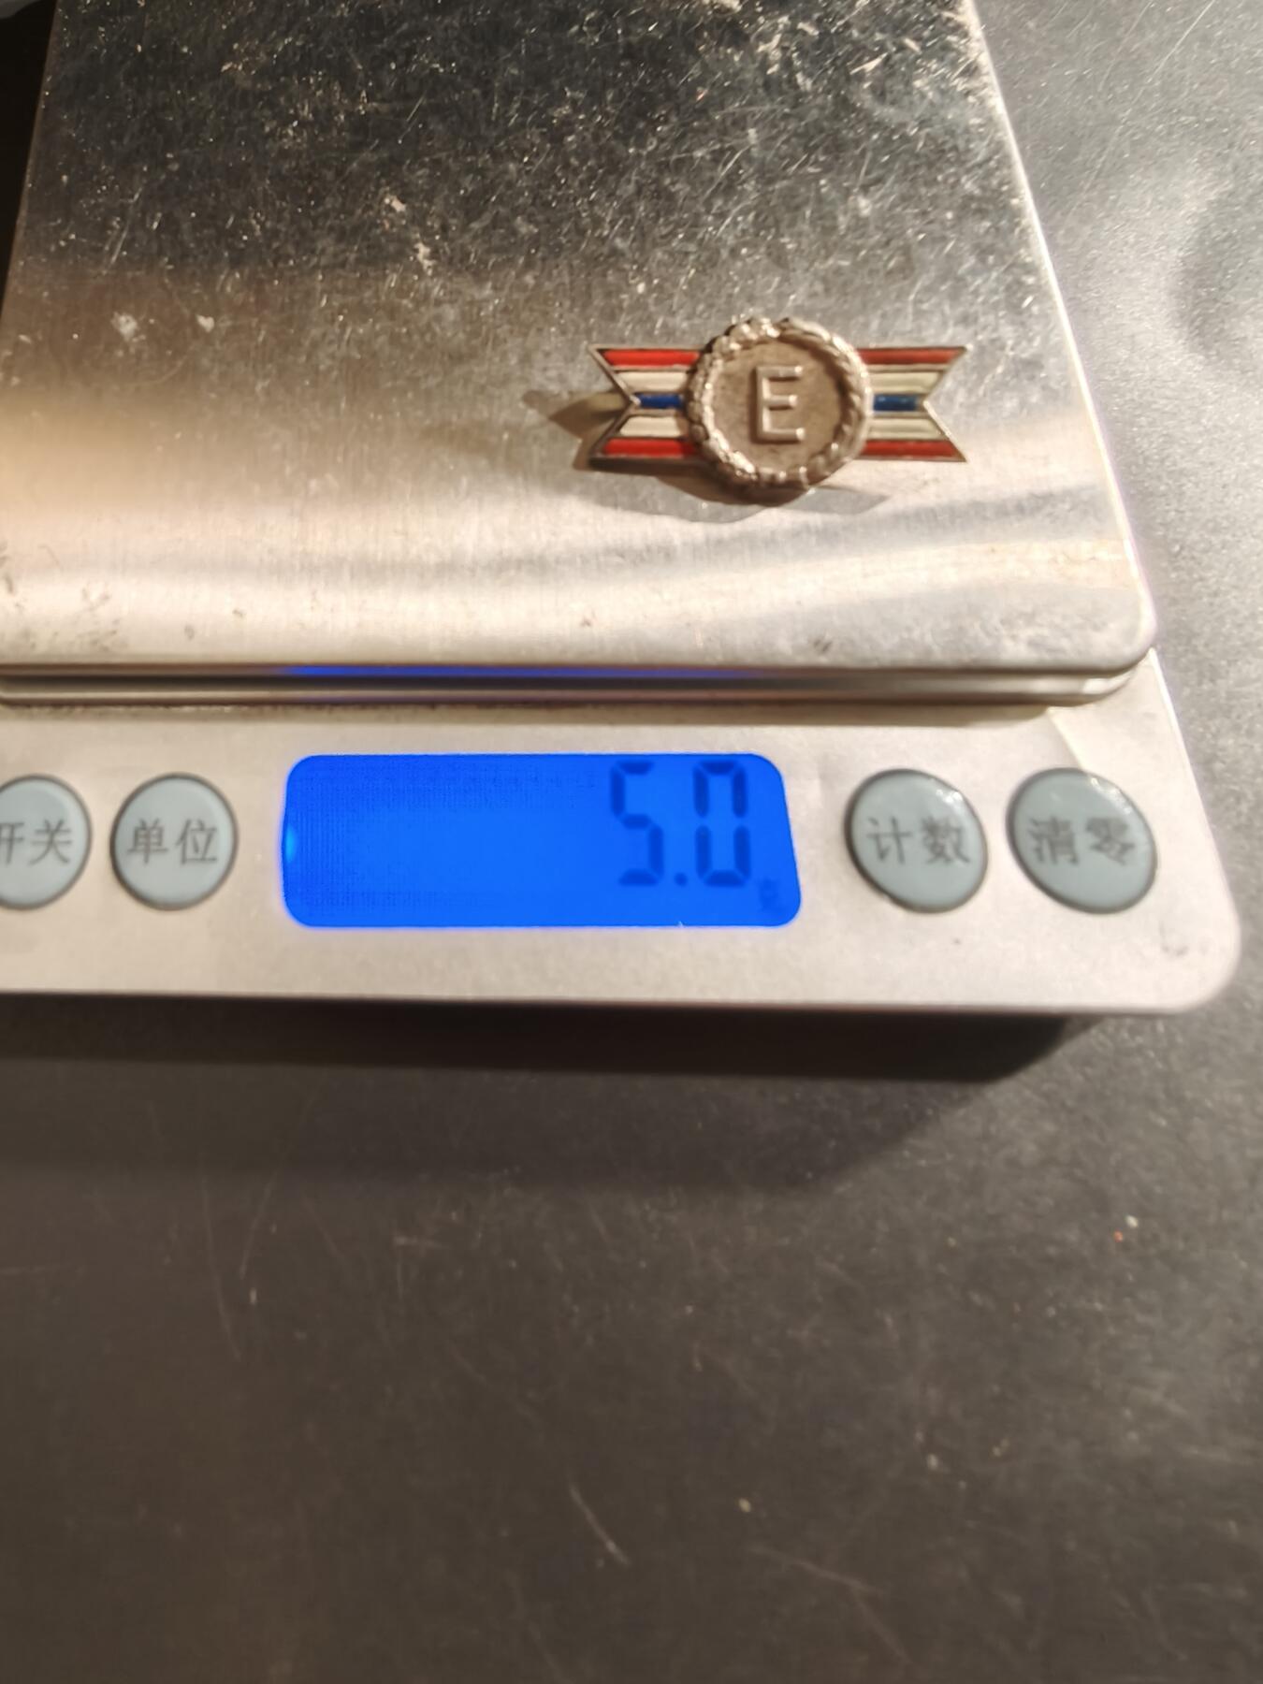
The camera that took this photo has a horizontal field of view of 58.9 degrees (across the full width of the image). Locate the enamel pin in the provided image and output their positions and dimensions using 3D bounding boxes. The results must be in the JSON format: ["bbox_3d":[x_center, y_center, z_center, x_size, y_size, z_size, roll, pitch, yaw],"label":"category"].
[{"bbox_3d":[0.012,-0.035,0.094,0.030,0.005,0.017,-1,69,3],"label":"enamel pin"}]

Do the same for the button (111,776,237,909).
[{"bbox_3d":[-0.037,0.000,0.093,0.011,0.003,0.012,-1,69,3],"label":"button"}]

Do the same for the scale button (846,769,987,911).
[{"bbox_3d":[0.022,0.000,0.089,0.011,0.003,0.012,-1,69,3],"label":"scale button"}]

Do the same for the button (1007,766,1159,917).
[{"bbox_3d":[0.035,0.000,0.088,0.011,0.003,0.012,-1,69,3],"label":"button"}]

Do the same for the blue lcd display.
[{"bbox_3d":[-0.007,0.000,0.092,0.042,0.003,0.015,-1,69,3],"label":"blue lcd display"}]

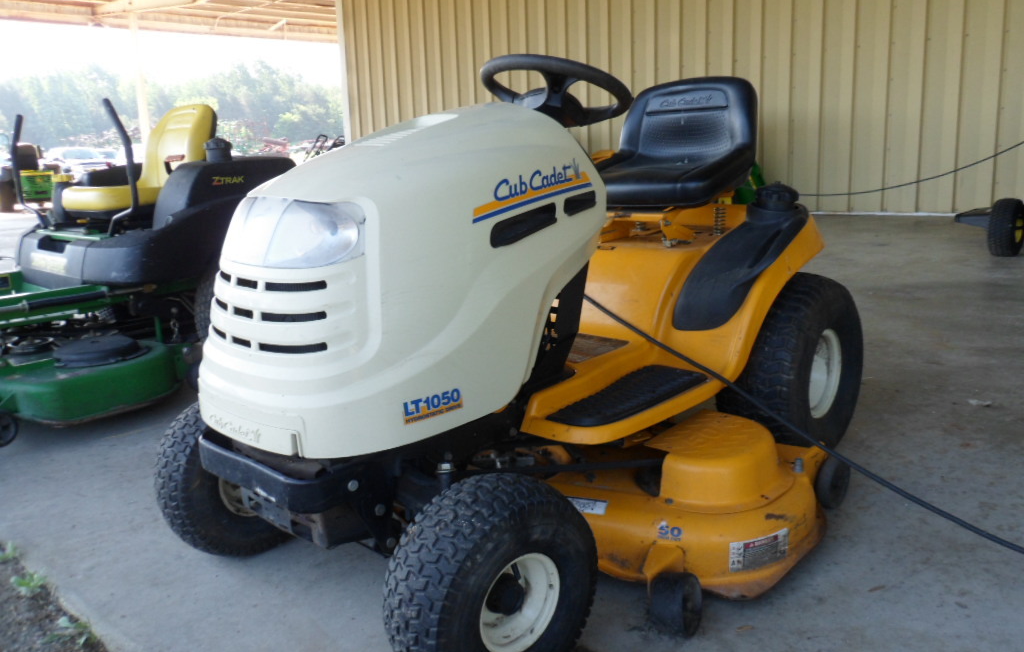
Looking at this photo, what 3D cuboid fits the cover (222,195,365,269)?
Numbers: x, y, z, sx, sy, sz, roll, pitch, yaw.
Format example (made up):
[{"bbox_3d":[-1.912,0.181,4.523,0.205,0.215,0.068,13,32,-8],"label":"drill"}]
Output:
[{"bbox_3d":[-0.407,-0.161,1.358,0.385,0.130,0.110,10,18,40],"label":"cover"}]

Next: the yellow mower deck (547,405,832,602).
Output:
[{"bbox_3d":[0.080,0.290,2.013,1.310,0.220,0.740,10,18,40],"label":"yellow mower deck"}]

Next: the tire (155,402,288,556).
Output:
[{"bbox_3d":[-0.607,0.329,1.824,0.375,0.375,0.145,-12,17,-37],"label":"tire"}]

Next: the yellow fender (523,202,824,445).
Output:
[{"bbox_3d":[0.254,-0.110,2.133,0.840,0.390,1.250,10,18,40],"label":"yellow fender"}]

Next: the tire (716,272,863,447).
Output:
[{"bbox_3d":[0.778,0.118,2.213,0.220,0.518,0.518,10,18,40],"label":"tire"}]

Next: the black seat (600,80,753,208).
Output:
[{"bbox_3d":[0.448,-0.513,2.275,0.460,0.355,0.410,10,18,40],"label":"black seat"}]

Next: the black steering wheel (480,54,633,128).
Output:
[{"bbox_3d":[0.096,-0.529,1.865,0.358,0.085,0.358,12,-2,0],"label":"black steering wheel"}]

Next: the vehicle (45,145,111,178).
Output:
[{"bbox_3d":[-14.688,-5.324,27.000,1.800,1.480,4.500,-5,14,-14],"label":"vehicle"}]

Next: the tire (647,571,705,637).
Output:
[{"bbox_3d":[0.306,0.515,1.489,0.055,0.113,0.113,10,18,40],"label":"tire"}]

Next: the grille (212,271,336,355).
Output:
[{"bbox_3d":[-0.431,-0.028,1.358,0.310,0.130,0.080,10,18,40],"label":"grille"}]

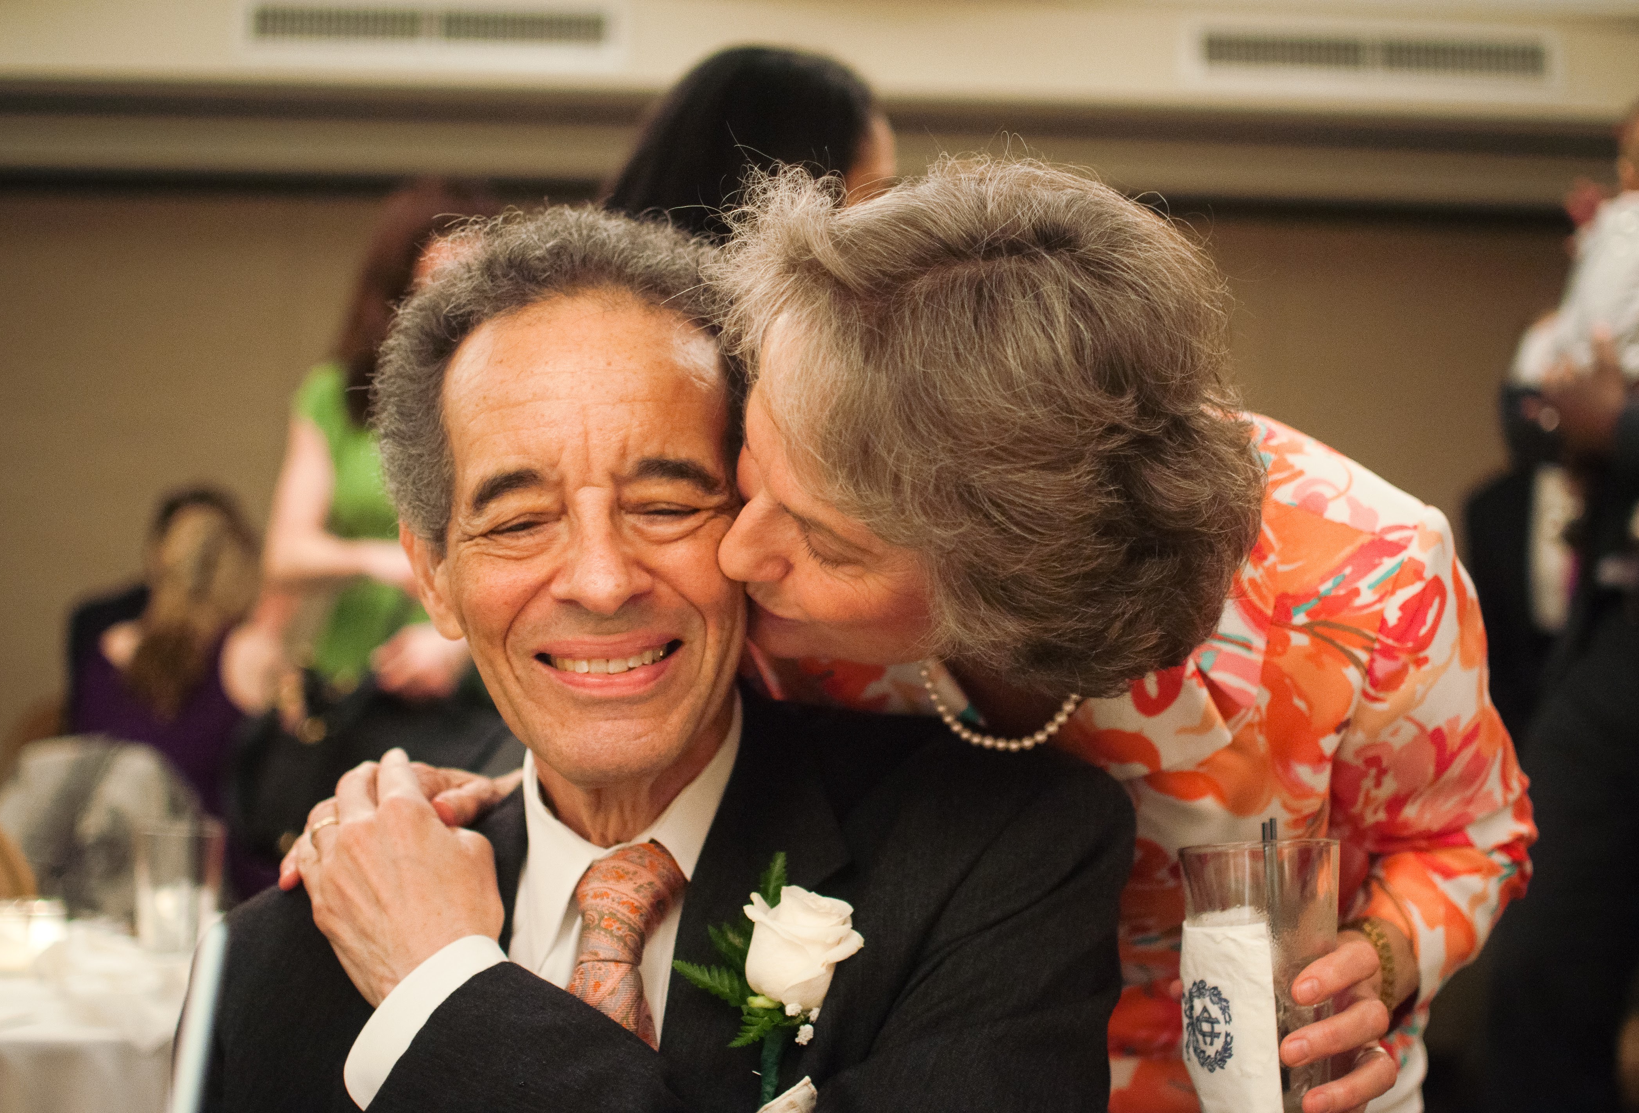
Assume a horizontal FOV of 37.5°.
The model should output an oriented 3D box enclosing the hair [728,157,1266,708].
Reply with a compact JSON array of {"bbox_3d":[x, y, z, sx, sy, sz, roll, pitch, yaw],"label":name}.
[{"bbox_3d":[0.076,-0.057,1.080,0.245,0.245,0.205,-15,33,-15],"label":"hair"}]

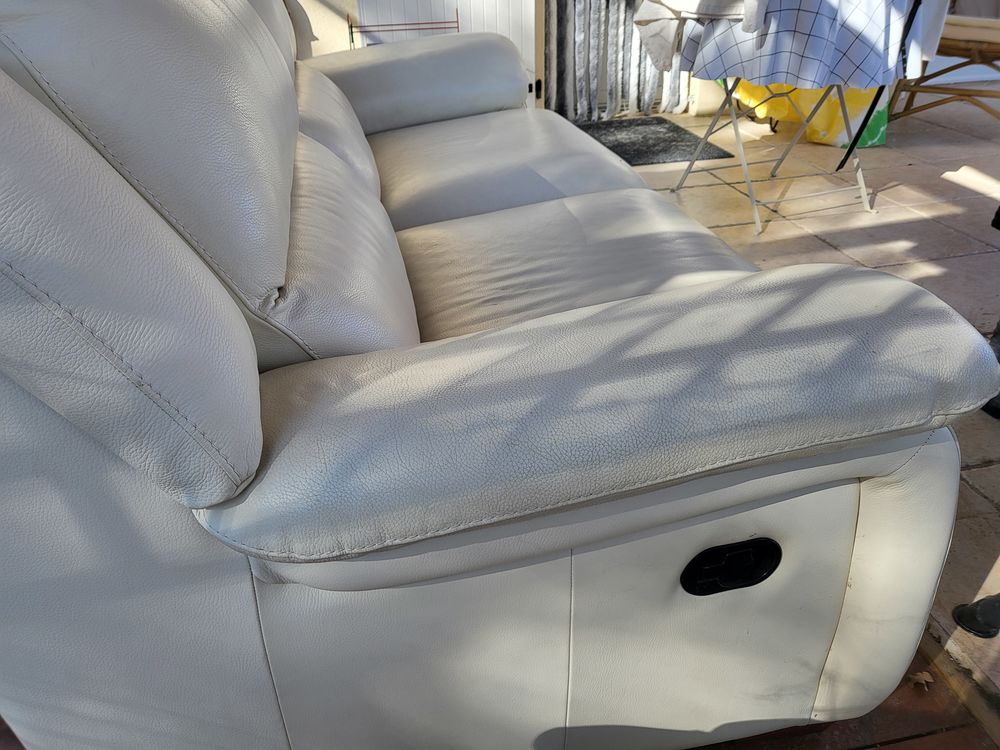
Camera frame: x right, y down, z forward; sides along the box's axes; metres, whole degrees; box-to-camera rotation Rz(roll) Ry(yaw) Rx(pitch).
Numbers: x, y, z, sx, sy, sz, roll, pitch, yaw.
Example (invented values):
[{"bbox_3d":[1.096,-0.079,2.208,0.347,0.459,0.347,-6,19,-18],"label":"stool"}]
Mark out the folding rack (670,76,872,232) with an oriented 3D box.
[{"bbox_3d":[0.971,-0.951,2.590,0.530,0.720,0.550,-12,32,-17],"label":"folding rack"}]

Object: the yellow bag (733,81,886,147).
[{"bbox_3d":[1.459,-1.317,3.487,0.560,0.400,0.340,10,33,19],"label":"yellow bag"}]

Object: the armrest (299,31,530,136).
[{"bbox_3d":[-0.271,-0.859,2.205,0.700,0.240,0.270,-8,31,-10],"label":"armrest"}]

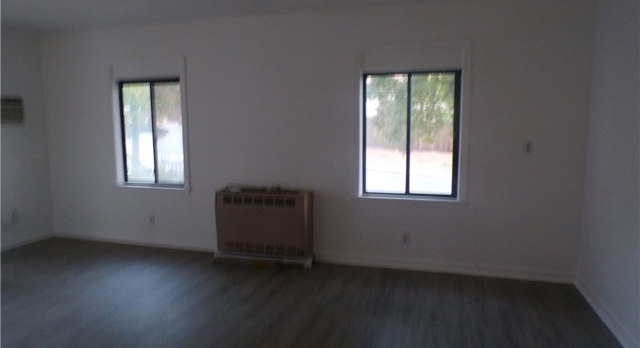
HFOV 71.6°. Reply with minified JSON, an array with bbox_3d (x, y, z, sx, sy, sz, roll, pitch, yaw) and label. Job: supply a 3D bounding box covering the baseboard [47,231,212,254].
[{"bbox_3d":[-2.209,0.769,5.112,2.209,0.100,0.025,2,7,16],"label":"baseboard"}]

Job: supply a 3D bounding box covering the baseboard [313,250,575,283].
[{"bbox_3d":[1.079,0.866,4.150,2.363,0.120,0.025,2,7,16],"label":"baseboard"}]

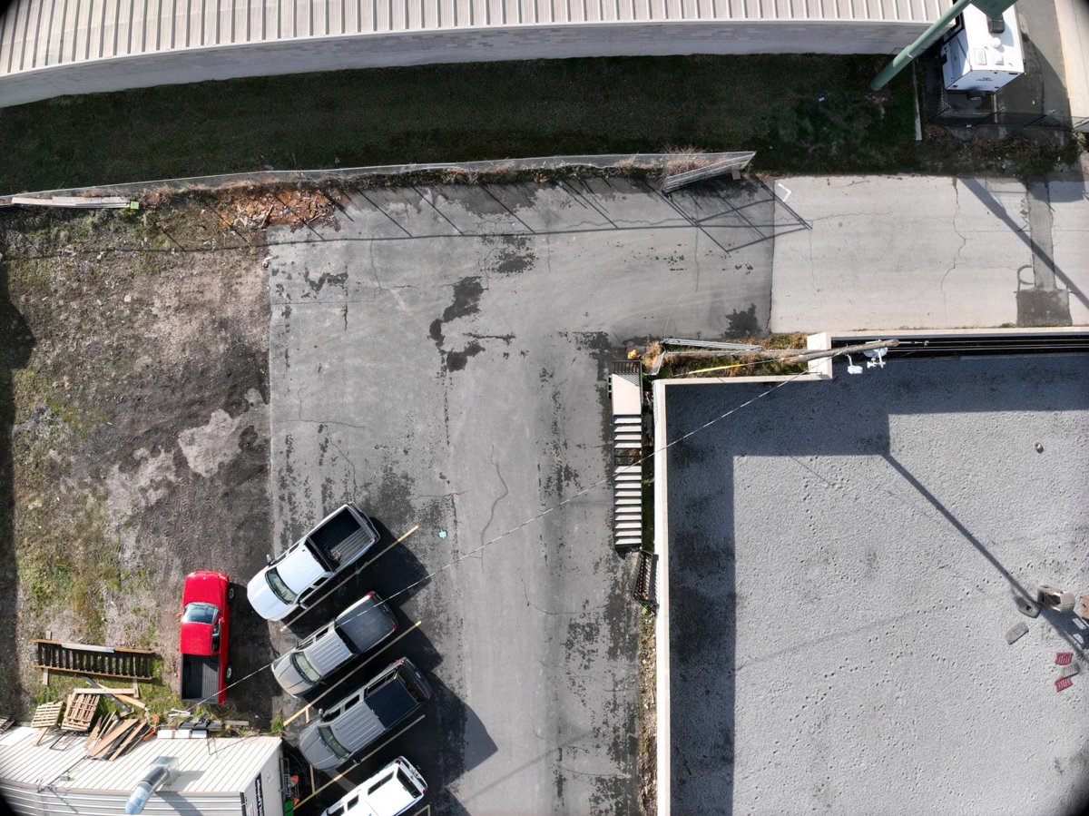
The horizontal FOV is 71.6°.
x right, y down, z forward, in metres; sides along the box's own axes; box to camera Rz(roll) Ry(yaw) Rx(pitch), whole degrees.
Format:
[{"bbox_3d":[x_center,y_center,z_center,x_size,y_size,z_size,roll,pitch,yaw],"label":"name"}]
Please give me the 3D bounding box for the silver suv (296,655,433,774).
[{"bbox_3d":[-7.303,12.471,30.371,5.650,1.900,1.960,-35,91,0],"label":"silver suv"}]

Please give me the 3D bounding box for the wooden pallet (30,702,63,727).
[{"bbox_3d":[-19.810,12.250,30.050,1.100,0.140,1.100,-8,50,0],"label":"wooden pallet"}]

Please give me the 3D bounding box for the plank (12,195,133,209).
[{"bbox_3d":[-18.940,-8.240,30.200,4.850,0.250,0.420,2,90,0],"label":"plank"}]

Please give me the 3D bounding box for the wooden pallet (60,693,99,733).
[{"bbox_3d":[-18.500,12.120,30.050,1.200,0.180,1.350,3,58,0],"label":"wooden pallet"}]

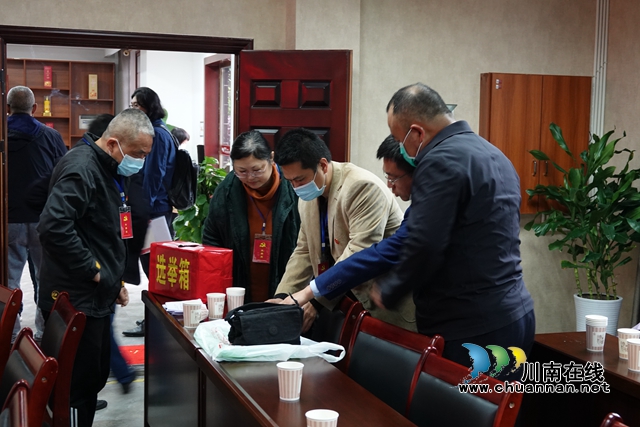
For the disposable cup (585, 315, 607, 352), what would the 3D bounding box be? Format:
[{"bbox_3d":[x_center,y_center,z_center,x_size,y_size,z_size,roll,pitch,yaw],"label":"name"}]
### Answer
[{"bbox_3d":[0.954,0.416,3.192,0.076,0.113,0.076,1,4,0],"label":"disposable cup"}]

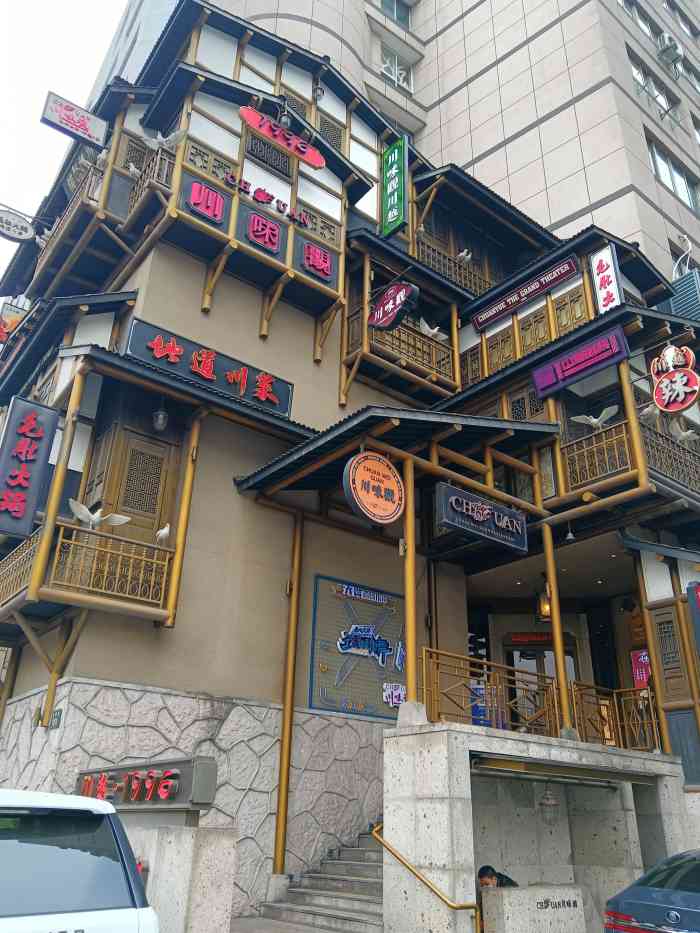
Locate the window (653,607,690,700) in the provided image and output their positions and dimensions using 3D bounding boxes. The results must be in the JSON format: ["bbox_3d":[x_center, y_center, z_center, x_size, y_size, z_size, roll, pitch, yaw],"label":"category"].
[{"bbox_3d":[5.024,2.912,11.424,0.071,1.469,0.408,19,-31,-32],"label":"window"}]

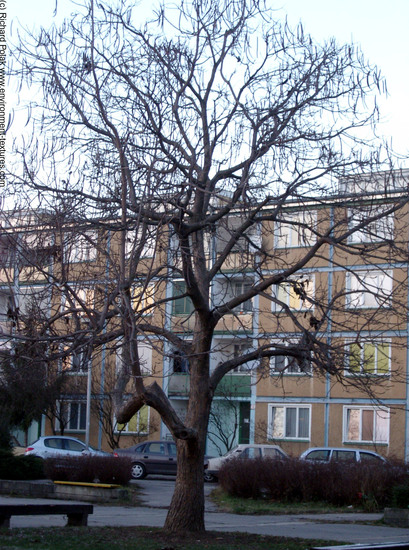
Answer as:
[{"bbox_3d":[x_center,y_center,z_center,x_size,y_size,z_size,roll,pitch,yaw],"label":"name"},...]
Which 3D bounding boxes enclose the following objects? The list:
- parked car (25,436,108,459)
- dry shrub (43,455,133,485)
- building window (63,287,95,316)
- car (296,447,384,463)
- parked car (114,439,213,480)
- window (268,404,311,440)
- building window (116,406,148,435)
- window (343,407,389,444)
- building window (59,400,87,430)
[{"bbox_3d":[-4.918,6.973,53.153,3.830,1.430,1.660,2,-6,5],"label":"parked car"},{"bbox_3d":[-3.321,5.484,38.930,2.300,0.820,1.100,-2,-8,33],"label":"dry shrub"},{"bbox_3d":[-6.268,1.327,68.143,2.250,1.530,0.200,-3,-8,39],"label":"building window"},{"bbox_3d":[5.286,6.578,46.354,4.250,1.430,1.660,2,-6,5],"label":"car"},{"bbox_3d":[-1.041,6.802,50.253,4.380,1.400,1.700,2,-6,5],"label":"parked car"},{"bbox_3d":[3.643,6.329,59.207,2.250,1.530,0.200,-3,-8,39],"label":"window"},{"bbox_3d":[-3.462,6.728,65.038,2.250,1.530,0.200,-3,-8,39],"label":"building window"},{"bbox_3d":[6.647,6.160,56.741,2.250,1.530,0.200,-3,-8,39],"label":"window"},{"bbox_3d":[-6.496,6.899,67.530,2.250,1.530,0.200,-3,-8,39],"label":"building window"}]

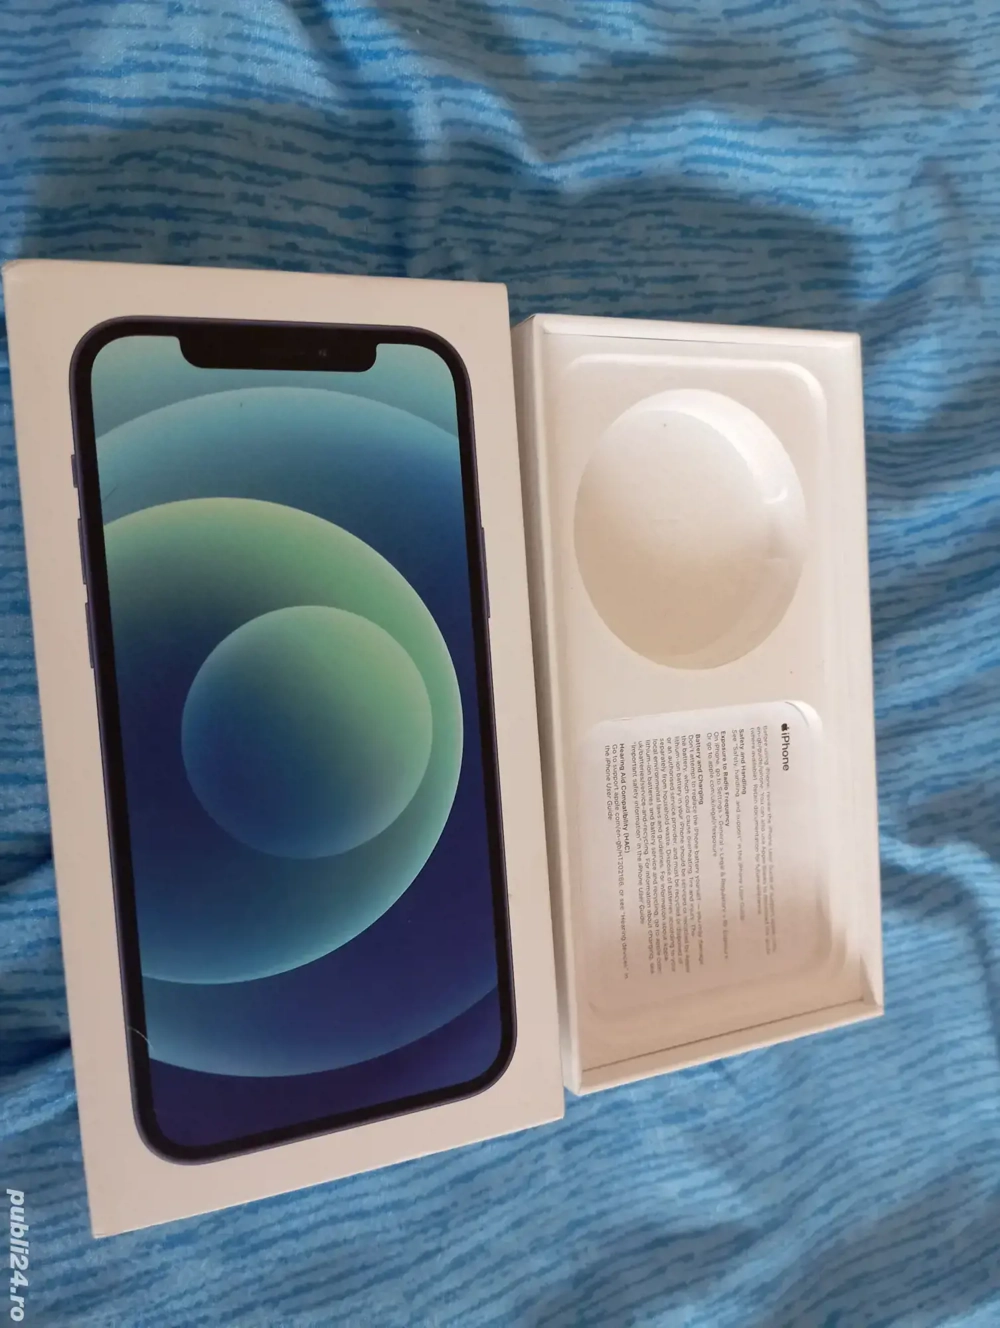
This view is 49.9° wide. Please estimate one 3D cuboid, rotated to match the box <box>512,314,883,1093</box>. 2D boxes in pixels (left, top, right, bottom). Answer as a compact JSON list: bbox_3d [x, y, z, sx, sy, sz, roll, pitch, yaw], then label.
[{"bbox_3d":[0.044,0.006,0.247,0.084,0.025,0.160,-5,94,-24],"label":"box"}]

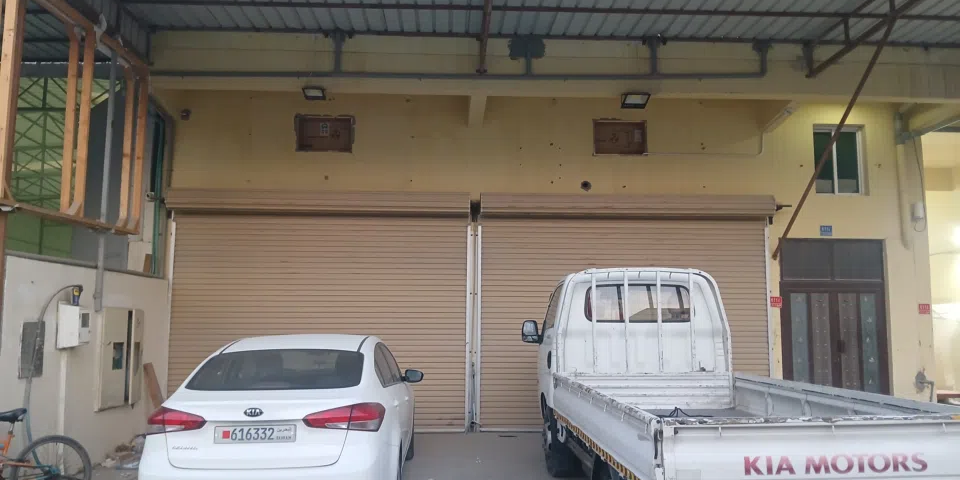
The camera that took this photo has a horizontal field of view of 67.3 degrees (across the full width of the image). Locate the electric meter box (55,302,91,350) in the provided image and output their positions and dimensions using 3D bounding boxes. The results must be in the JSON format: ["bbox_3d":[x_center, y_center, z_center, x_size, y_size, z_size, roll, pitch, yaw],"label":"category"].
[{"bbox_3d":[-4.129,0.869,7.365,0.210,0.463,0.260,0,-6,-2],"label":"electric meter box"}]

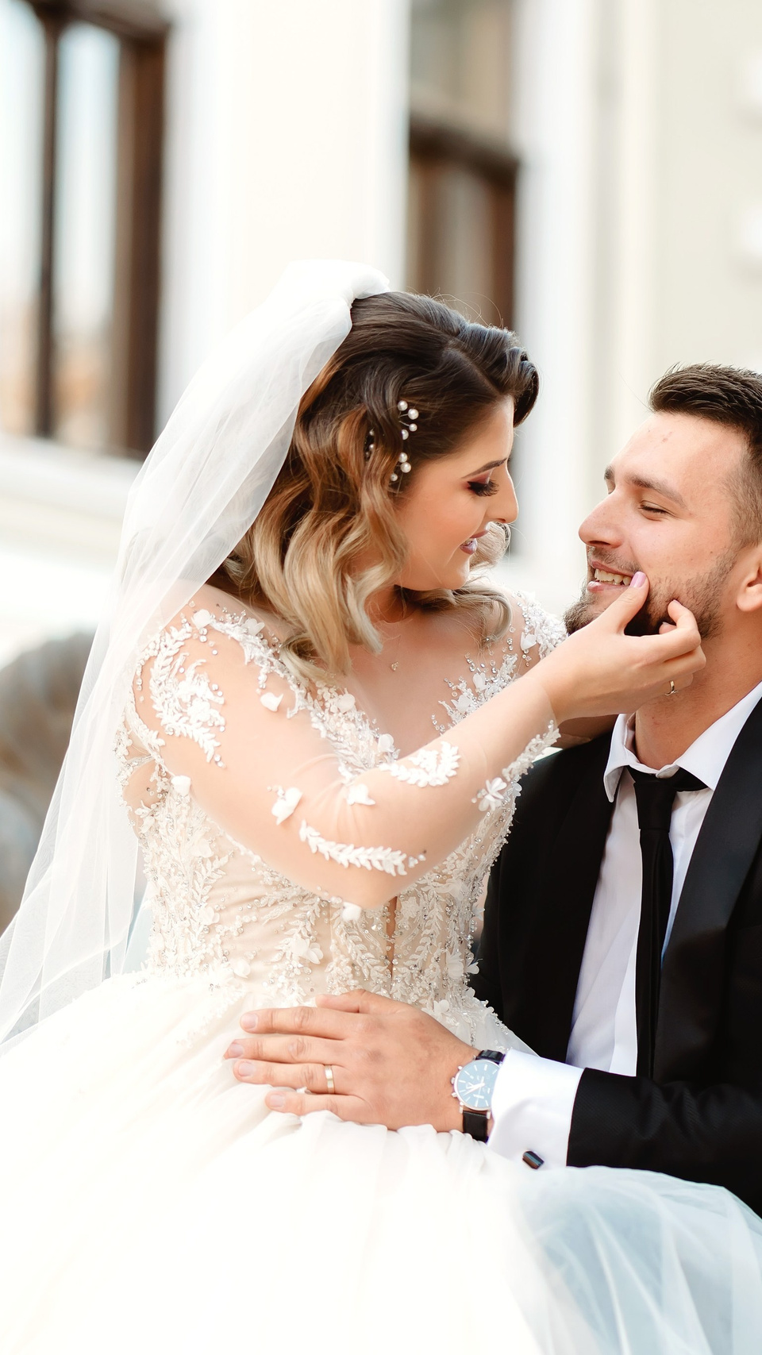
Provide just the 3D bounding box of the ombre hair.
[{"bbox_3d":[-0.003,-0.142,3.630,0.240,0.295,0.230,7,-3,21],"label":"ombre hair"}]

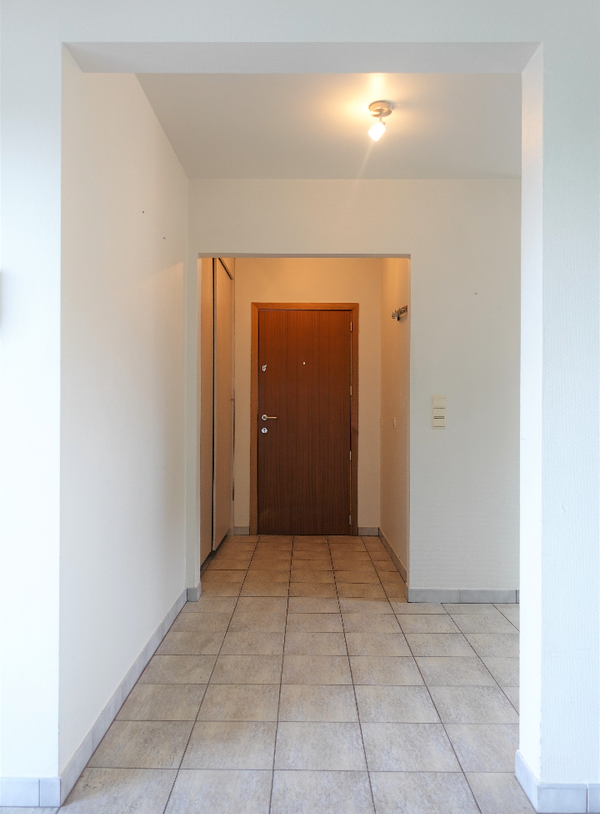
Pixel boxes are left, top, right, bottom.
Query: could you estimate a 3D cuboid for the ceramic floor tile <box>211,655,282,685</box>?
[{"bbox_3d":[-0.229,1.162,2.648,0.299,0.010,0.292,0,0,0],"label":"ceramic floor tile"}]

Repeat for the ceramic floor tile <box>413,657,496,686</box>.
[{"bbox_3d":[0.677,1.167,2.641,0.299,0.010,0.292,0,0,0],"label":"ceramic floor tile"}]

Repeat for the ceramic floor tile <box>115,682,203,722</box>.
[{"bbox_3d":[-0.532,1.162,2.357,0.299,0.010,0.294,0,0,0],"label":"ceramic floor tile"}]

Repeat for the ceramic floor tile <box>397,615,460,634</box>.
[{"bbox_3d":[0.683,1.169,3.224,0.299,0.010,0.294,0,0,0],"label":"ceramic floor tile"}]

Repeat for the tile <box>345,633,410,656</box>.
[{"bbox_3d":[0.379,1.167,2.934,0.299,0.010,0.294,0,0,0],"label":"tile"}]

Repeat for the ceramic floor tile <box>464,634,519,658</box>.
[{"bbox_3d":[0.982,1.176,2.943,0.300,0.010,0.297,0,0,0],"label":"ceramic floor tile"}]

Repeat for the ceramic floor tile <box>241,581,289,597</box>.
[{"bbox_3d":[-0.219,1.172,3.840,0.300,0.010,0.297,0,0,0],"label":"ceramic floor tile"}]

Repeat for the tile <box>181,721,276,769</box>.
[{"bbox_3d":[-0.232,1.155,2.048,0.298,0.010,0.293,0,0,1],"label":"tile"}]

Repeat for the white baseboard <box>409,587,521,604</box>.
[{"bbox_3d":[0.982,1.115,3.546,0.680,0.088,0.012,0,0,1],"label":"white baseboard"}]

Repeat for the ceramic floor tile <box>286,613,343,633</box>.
[{"bbox_3d":[0.078,1.164,3.232,0.299,0.010,0.292,0,0,0],"label":"ceramic floor tile"}]

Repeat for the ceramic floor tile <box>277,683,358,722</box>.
[{"bbox_3d":[0.071,1.167,2.360,0.300,0.010,0.297,0,0,0],"label":"ceramic floor tile"}]

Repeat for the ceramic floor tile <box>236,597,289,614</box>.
[{"bbox_3d":[-0.218,1.158,3.503,0.298,0.010,0.293,0,0,1],"label":"ceramic floor tile"}]

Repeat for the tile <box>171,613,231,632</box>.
[{"bbox_3d":[-0.521,1.156,3.215,0.298,0.010,0.293,0,0,1],"label":"tile"}]

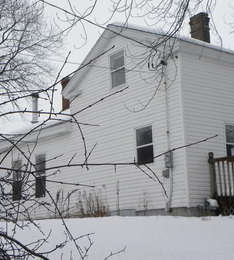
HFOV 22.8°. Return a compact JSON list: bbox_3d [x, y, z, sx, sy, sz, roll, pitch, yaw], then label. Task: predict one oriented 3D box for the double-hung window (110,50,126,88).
[{"bbox_3d":[0.035,-1.783,17.203,0.110,1.040,0.690,6,-14,-38],"label":"double-hung window"}]

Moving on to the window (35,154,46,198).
[{"bbox_3d":[-2.645,1.601,20.142,0.110,1.500,0.670,6,-14,-38],"label":"window"}]

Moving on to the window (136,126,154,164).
[{"bbox_3d":[0.777,0.433,15.935,0.110,1.040,0.690,6,-14,-38],"label":"window"}]

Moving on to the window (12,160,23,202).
[{"bbox_3d":[-3.685,1.875,21.433,0.110,1.500,0.670,6,-14,-38],"label":"window"}]

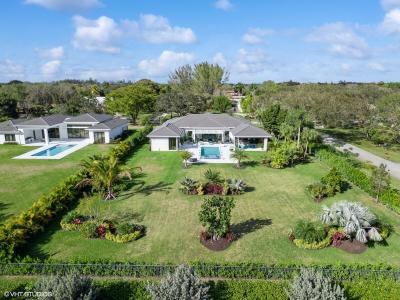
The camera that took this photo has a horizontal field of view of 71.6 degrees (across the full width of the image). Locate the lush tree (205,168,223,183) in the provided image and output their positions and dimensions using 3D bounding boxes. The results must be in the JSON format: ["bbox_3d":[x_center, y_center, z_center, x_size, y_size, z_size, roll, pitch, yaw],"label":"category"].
[{"bbox_3d":[2.099,4.428,43.224,2.800,3.230,2.800,0,13,0],"label":"lush tree"}]

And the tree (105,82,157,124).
[{"bbox_3d":[-26.534,-16.995,105.958,19.850,15.630,18.860,0,13,0],"label":"tree"}]

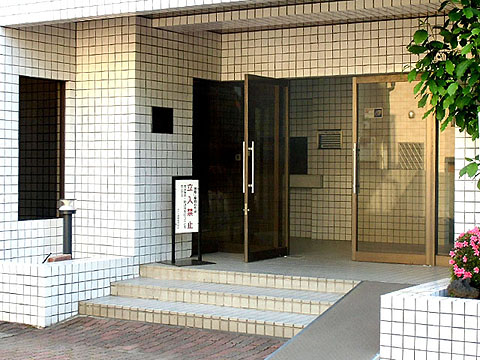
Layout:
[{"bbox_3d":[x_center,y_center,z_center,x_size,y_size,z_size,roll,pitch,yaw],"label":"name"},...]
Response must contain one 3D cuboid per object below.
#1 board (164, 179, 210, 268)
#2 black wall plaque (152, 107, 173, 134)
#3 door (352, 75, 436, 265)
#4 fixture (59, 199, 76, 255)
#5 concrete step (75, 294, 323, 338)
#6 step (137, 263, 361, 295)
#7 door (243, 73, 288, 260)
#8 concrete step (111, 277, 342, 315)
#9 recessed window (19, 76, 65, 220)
[{"bbox_3d":[-0.604,0.462,9.136,0.460,1.004,0.360,0,1,-34],"label":"board"},{"bbox_3d":[-0.893,-0.697,9.223,0.030,0.305,0.385,1,1,33],"label":"black wall plaque"},{"bbox_3d":[1.751,-0.119,9.035,0.947,2.148,0.060,1,1,28],"label":"door"},{"bbox_3d":[-1.885,0.525,8.643,0.180,0.645,0.180,0,1,-13],"label":"fixture"},{"bbox_3d":[-0.460,1.362,7.885,2.544,0.131,0.430,1,1,28],"label":"concrete step"},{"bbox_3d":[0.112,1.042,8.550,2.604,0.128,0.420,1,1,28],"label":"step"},{"bbox_3d":[0.322,-0.138,9.336,0.060,2.145,0.826,1,1,39],"label":"door"},{"bbox_3d":[-0.175,1.212,8.231,2.571,0.126,0.430,1,1,28],"label":"concrete step"},{"bbox_3d":[-2.300,-0.353,9.040,0.120,1.599,0.630,1,1,38],"label":"recessed window"}]

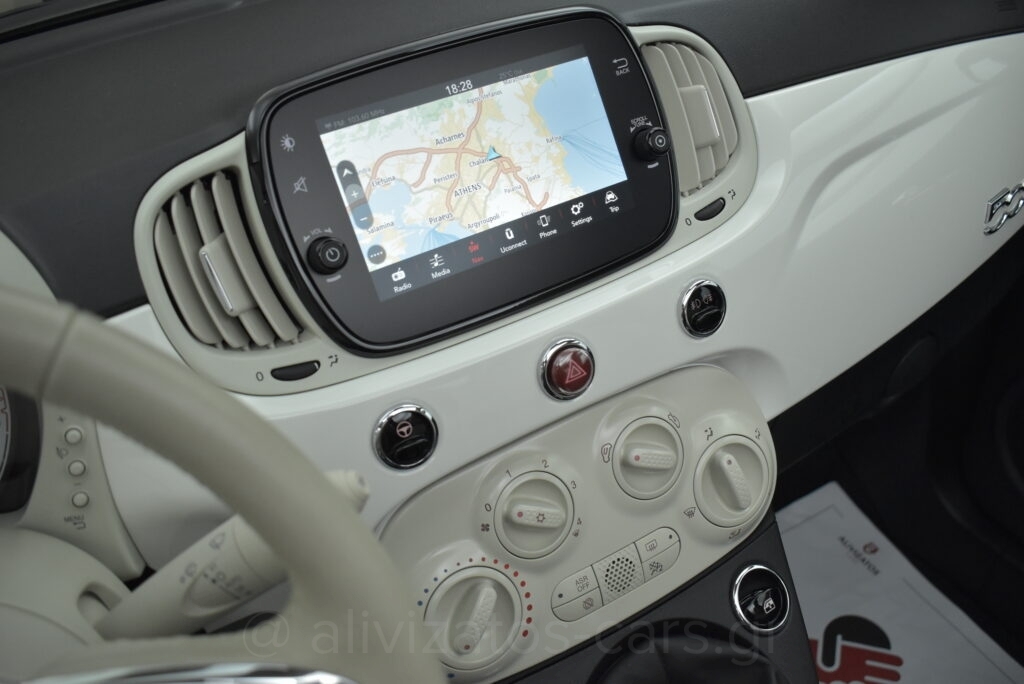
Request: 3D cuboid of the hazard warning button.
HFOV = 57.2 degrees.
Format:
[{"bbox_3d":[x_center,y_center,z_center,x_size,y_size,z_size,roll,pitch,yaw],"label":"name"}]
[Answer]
[{"bbox_3d":[0.028,0.015,0.485,0.032,0.032,0.013,-22,9,-22],"label":"hazard warning button"}]

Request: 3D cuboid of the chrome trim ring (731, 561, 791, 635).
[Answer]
[{"bbox_3d":[0.140,0.145,0.529,0.034,0.034,0.007,-23,-9,-25],"label":"chrome trim ring"}]

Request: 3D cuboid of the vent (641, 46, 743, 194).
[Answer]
[{"bbox_3d":[0.103,-0.133,0.544,0.054,0.088,0.025,-23,9,-26],"label":"vent"}]

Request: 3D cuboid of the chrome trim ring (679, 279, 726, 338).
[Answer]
[{"bbox_3d":[0.105,-0.019,0.520,0.032,0.032,0.012,-23,9,-25],"label":"chrome trim ring"}]

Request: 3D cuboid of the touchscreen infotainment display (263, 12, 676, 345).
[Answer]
[{"bbox_3d":[-0.014,-0.088,0.483,0.222,0.146,0.030,-22,9,-22],"label":"touchscreen infotainment display"}]

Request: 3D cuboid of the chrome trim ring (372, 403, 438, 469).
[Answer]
[{"bbox_3d":[-0.051,0.046,0.453,0.032,0.032,0.012,-22,9,-19],"label":"chrome trim ring"}]

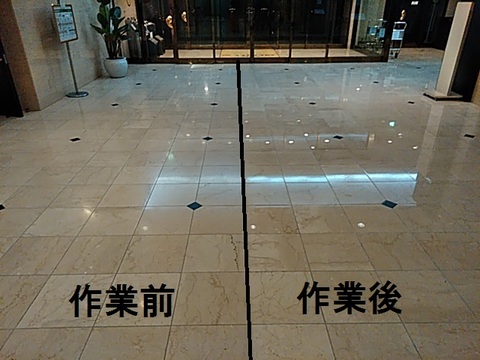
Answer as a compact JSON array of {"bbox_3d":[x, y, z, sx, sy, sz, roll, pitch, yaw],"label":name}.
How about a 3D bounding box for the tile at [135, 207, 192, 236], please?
[{"bbox_3d":[-0.569,0.314,2.879,0.398,0.020,0.412,-1,26,-1],"label":"tile"}]

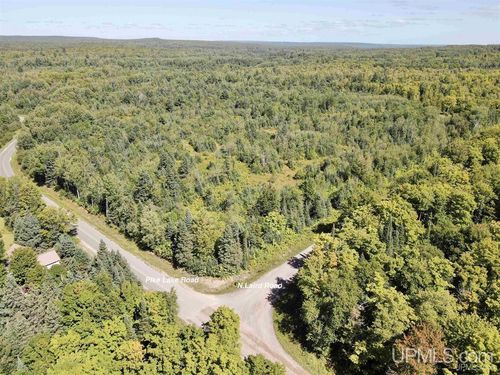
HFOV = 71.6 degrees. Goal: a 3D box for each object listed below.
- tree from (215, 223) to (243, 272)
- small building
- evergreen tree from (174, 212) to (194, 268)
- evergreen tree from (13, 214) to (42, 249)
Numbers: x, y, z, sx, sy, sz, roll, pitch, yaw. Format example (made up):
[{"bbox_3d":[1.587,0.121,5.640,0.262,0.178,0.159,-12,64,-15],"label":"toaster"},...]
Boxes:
[{"bbox_3d":[-6.400,18.100,111.700,8.300,16.500,8.300,1,23,0],"label":"tree"},{"bbox_3d":[-64.900,23.950,112.550,6.000,3.800,5.000,19,29,37],"label":"small building"},{"bbox_3d":[-21.300,16.400,111.200,6.400,19.000,6.400,1,23,0],"label":"evergreen tree"},{"bbox_3d":[-77.400,15.400,120.000,8.600,13.800,8.600,1,23,0],"label":"evergreen tree"}]

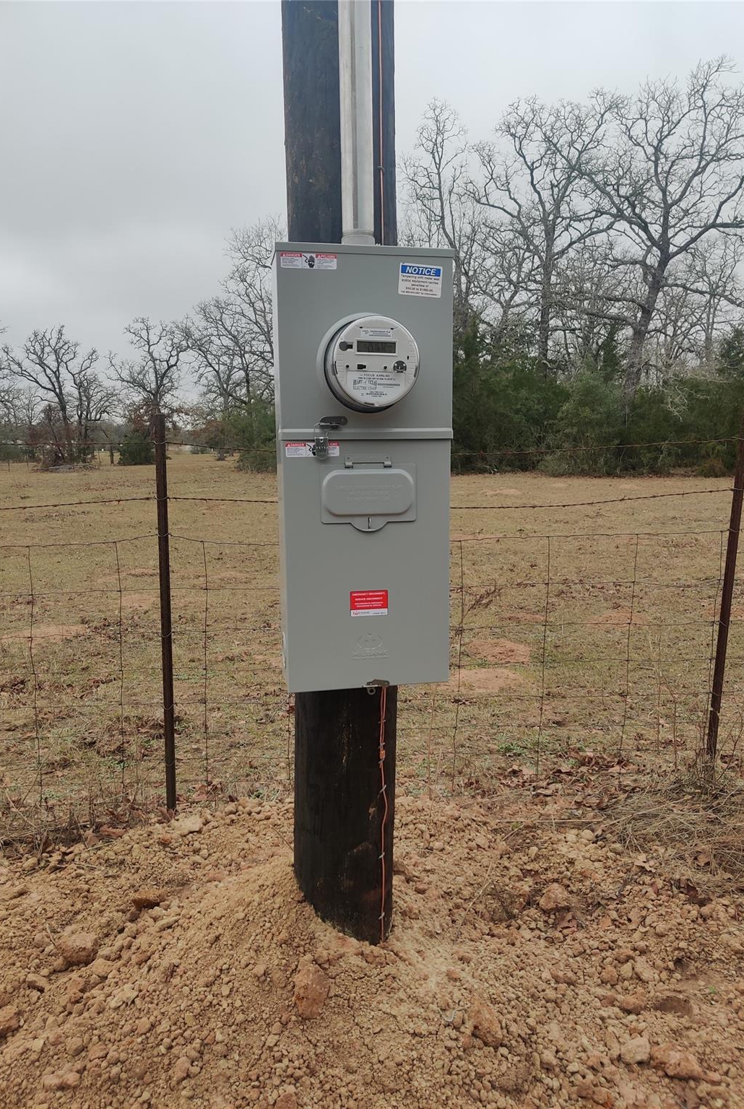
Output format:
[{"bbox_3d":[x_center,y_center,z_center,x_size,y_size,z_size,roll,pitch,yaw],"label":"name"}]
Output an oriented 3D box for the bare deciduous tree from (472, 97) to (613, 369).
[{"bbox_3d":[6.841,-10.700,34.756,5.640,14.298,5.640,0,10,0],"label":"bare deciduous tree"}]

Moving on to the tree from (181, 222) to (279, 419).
[{"bbox_3d":[-7.388,-12.021,48.845,6.507,13.276,6.507,0,10,0],"label":"tree"}]

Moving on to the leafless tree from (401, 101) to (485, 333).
[{"bbox_3d":[2.886,-11.275,36.711,3.751,14.822,3.938,0,10,0],"label":"leafless tree"}]

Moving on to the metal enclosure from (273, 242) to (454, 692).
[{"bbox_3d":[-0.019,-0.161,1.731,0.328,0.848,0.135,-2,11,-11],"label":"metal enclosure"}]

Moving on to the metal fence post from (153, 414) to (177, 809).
[{"bbox_3d":[-0.726,0.231,3.050,0.036,1.433,0.036,0,10,-3],"label":"metal fence post"}]

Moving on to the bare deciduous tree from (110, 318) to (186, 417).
[{"bbox_3d":[-14.721,-10.844,57.188,5.212,9.341,5.212,0,10,0],"label":"bare deciduous tree"}]

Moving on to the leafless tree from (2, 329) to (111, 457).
[{"bbox_3d":[-20.142,-10.122,55.247,6.806,8.653,6.466,0,10,0],"label":"leafless tree"}]

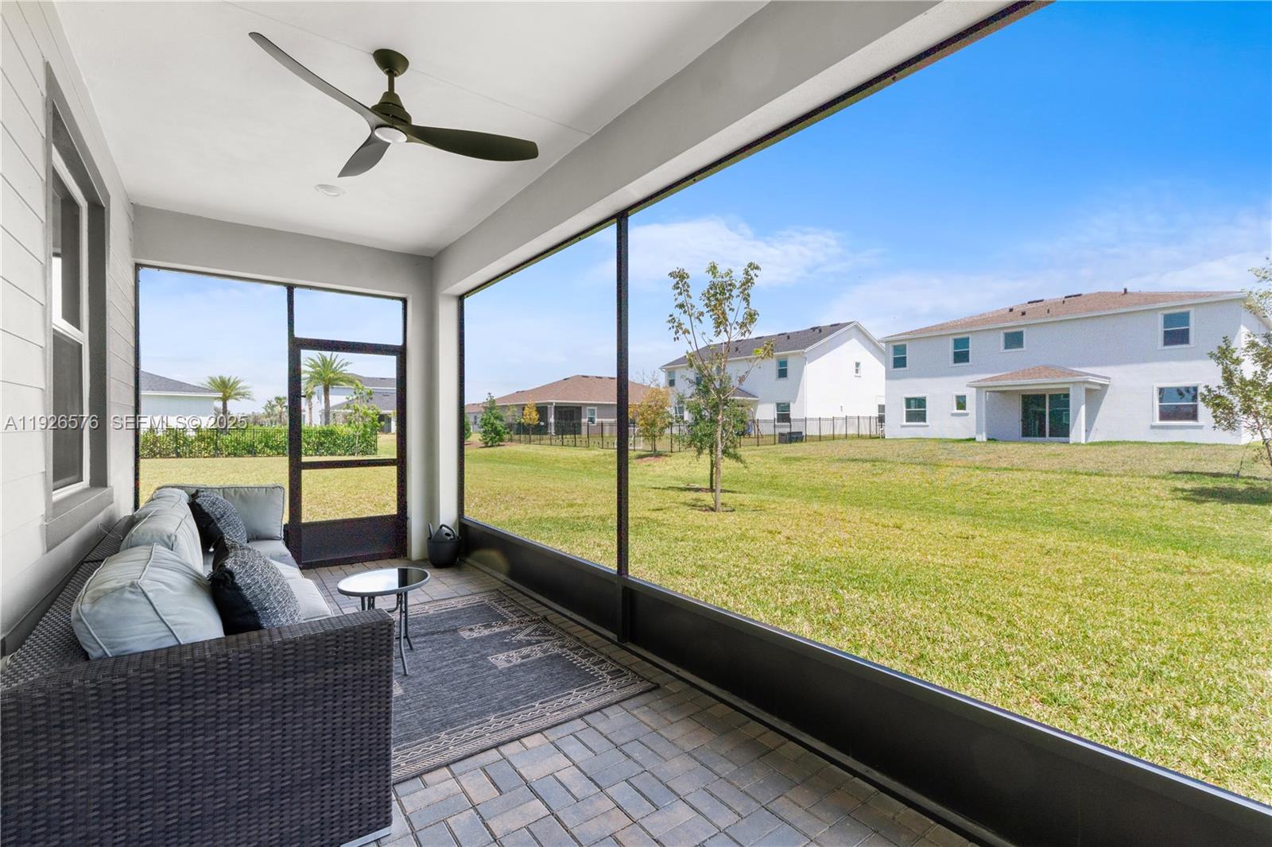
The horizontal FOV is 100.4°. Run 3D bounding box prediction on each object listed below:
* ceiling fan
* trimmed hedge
[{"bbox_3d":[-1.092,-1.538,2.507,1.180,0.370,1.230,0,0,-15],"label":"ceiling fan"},{"bbox_3d":[-19.700,1.070,28.600,10.800,1.440,0.060,0,0,-42],"label":"trimmed hedge"}]

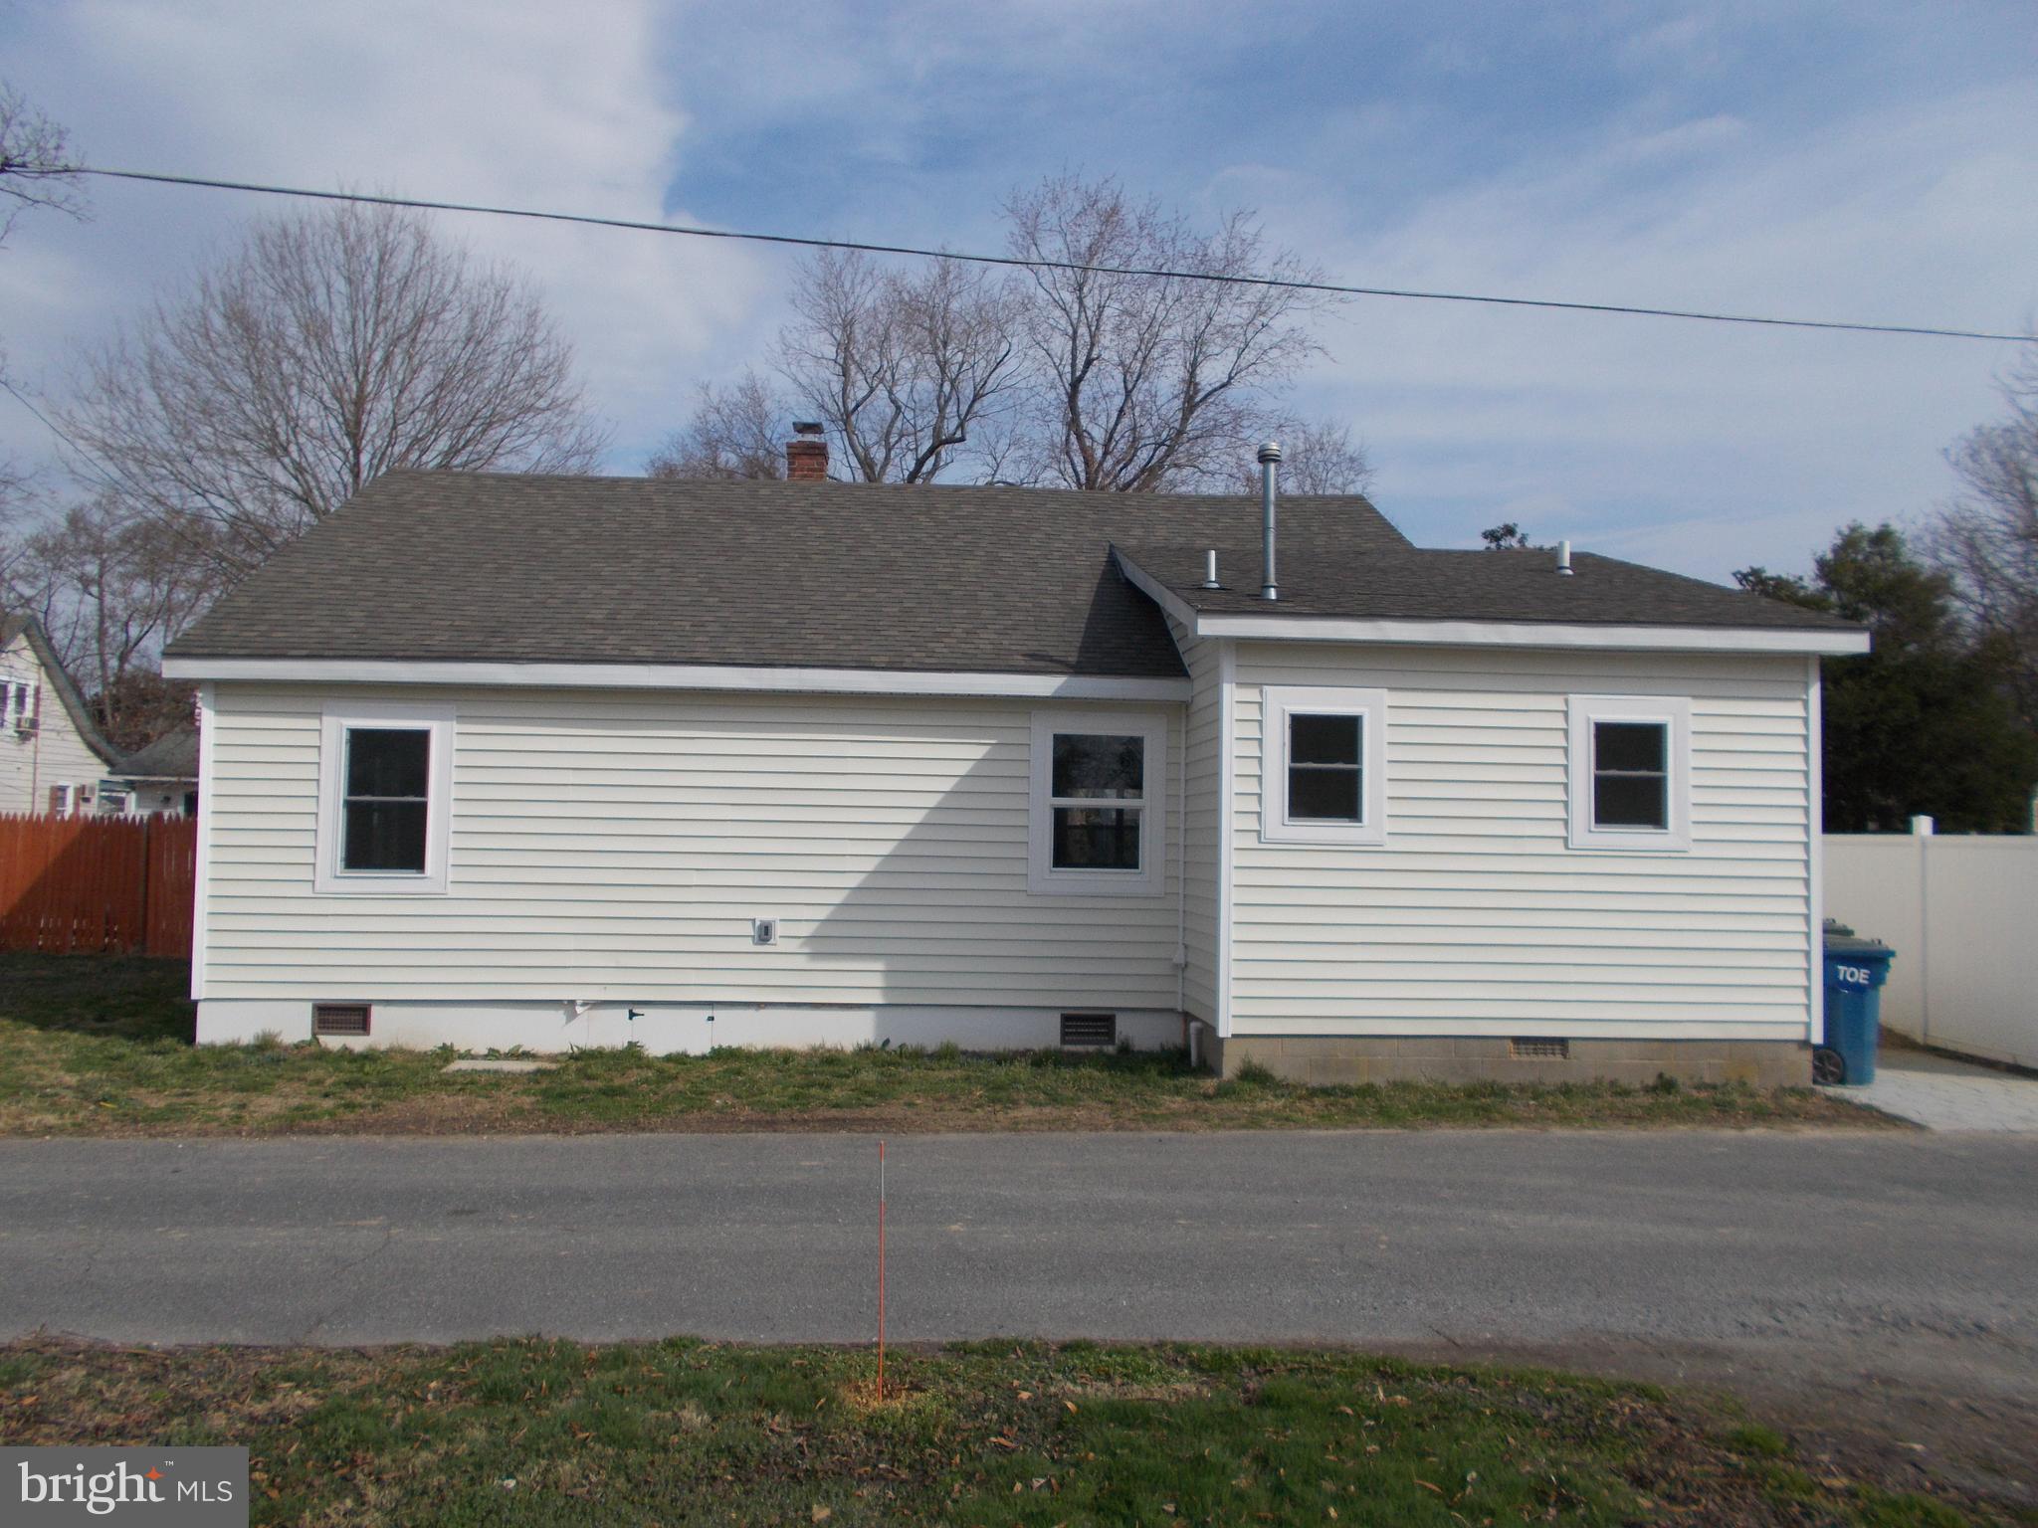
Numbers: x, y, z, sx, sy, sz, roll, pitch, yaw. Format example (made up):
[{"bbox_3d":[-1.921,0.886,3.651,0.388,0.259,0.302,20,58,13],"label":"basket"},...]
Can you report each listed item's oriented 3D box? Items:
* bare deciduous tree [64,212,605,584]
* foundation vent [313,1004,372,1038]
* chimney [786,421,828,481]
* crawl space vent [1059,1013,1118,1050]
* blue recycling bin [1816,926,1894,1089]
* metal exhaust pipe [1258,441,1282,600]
[{"bbox_3d":[-13.787,-4.268,30.383,10.681,14.332,10.300,1,-3,-4],"label":"bare deciduous tree"},{"bbox_3d":[-5.167,1.957,11.695,0.441,0.236,0.070,1,-3,-4],"label":"foundation vent"},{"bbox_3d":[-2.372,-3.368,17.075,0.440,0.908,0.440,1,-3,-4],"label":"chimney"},{"bbox_3d":[0.545,2.101,12.068,0.456,0.249,0.070,1,-3,-4],"label":"crawl space vent"},{"bbox_3d":[6.076,1.824,11.476,0.720,1.070,0.660,1,-3,-4],"label":"blue recycling bin"},{"bbox_3d":[1.906,-1.858,11.671,0.170,1.227,0.170,1,-3,-4],"label":"metal exhaust pipe"}]

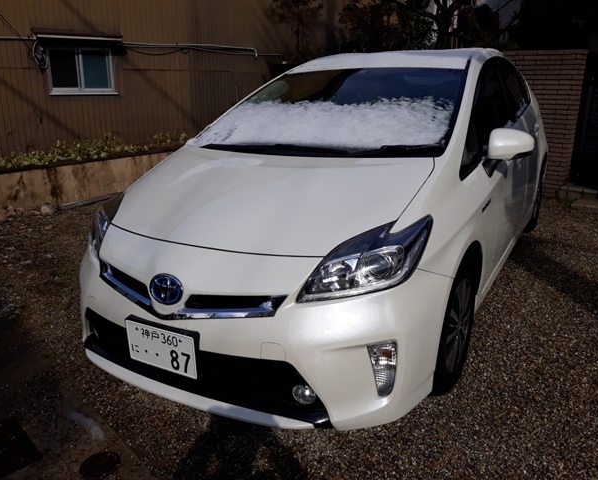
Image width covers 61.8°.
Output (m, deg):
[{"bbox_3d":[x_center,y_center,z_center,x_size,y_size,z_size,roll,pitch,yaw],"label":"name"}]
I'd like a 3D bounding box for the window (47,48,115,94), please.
[{"bbox_3d":[-3.539,-2.757,8.185,1.000,0.730,0.100,-9,18,-28],"label":"window"}]

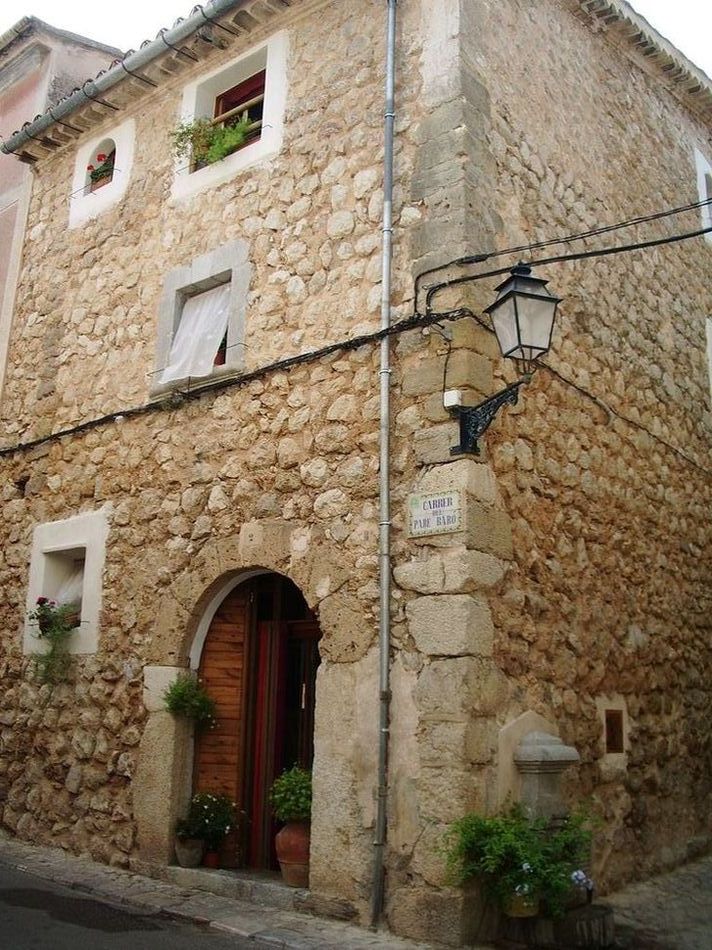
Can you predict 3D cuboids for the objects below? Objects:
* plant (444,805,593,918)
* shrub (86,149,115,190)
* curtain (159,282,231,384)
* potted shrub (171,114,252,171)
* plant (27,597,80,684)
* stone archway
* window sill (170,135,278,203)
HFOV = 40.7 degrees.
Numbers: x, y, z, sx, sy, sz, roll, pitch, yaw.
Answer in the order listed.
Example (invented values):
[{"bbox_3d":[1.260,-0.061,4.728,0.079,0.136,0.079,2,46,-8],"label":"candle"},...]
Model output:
[{"bbox_3d":[1.134,2.704,6.700,0.720,0.680,0.850,-10,-18,38],"label":"plant"},{"bbox_3d":[-3.242,-3.897,12.329,0.440,0.560,0.270,-10,-18,38],"label":"shrub"},{"bbox_3d":[-1.733,-1.528,10.369,0.770,1.120,0.300,-10,-18,38],"label":"curtain"},{"bbox_3d":[-1.595,-3.729,10.786,0.930,0.540,0.380,-10,-18,38],"label":"potted shrub"},{"bbox_3d":[-3.428,1.843,10.726,0.720,0.920,0.360,-10,-18,38],"label":"plant"},{"bbox_3d":[-0.879,2.062,8.864,2.955,3.275,0.370,-10,-18,38],"label":"stone archway"},{"bbox_3d":[-1.390,-3.351,10.636,1.685,0.256,0.240,-10,-18,38],"label":"window sill"}]

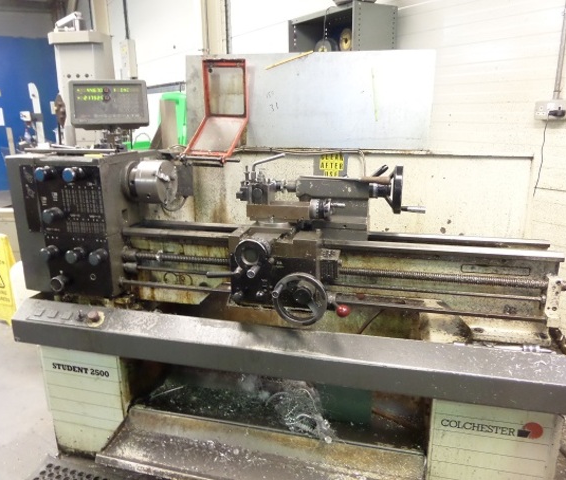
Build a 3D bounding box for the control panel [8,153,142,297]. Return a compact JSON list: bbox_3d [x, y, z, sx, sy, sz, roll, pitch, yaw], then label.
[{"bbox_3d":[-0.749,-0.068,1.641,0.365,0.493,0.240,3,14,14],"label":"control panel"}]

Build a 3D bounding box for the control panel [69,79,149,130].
[{"bbox_3d":[-0.637,-0.502,1.660,0.280,0.165,0.065,-1,9,-2],"label":"control panel"}]

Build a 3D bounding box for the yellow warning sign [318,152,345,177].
[{"bbox_3d":[0.197,-0.301,1.786,0.098,0.106,0.006,3,14,14],"label":"yellow warning sign"}]

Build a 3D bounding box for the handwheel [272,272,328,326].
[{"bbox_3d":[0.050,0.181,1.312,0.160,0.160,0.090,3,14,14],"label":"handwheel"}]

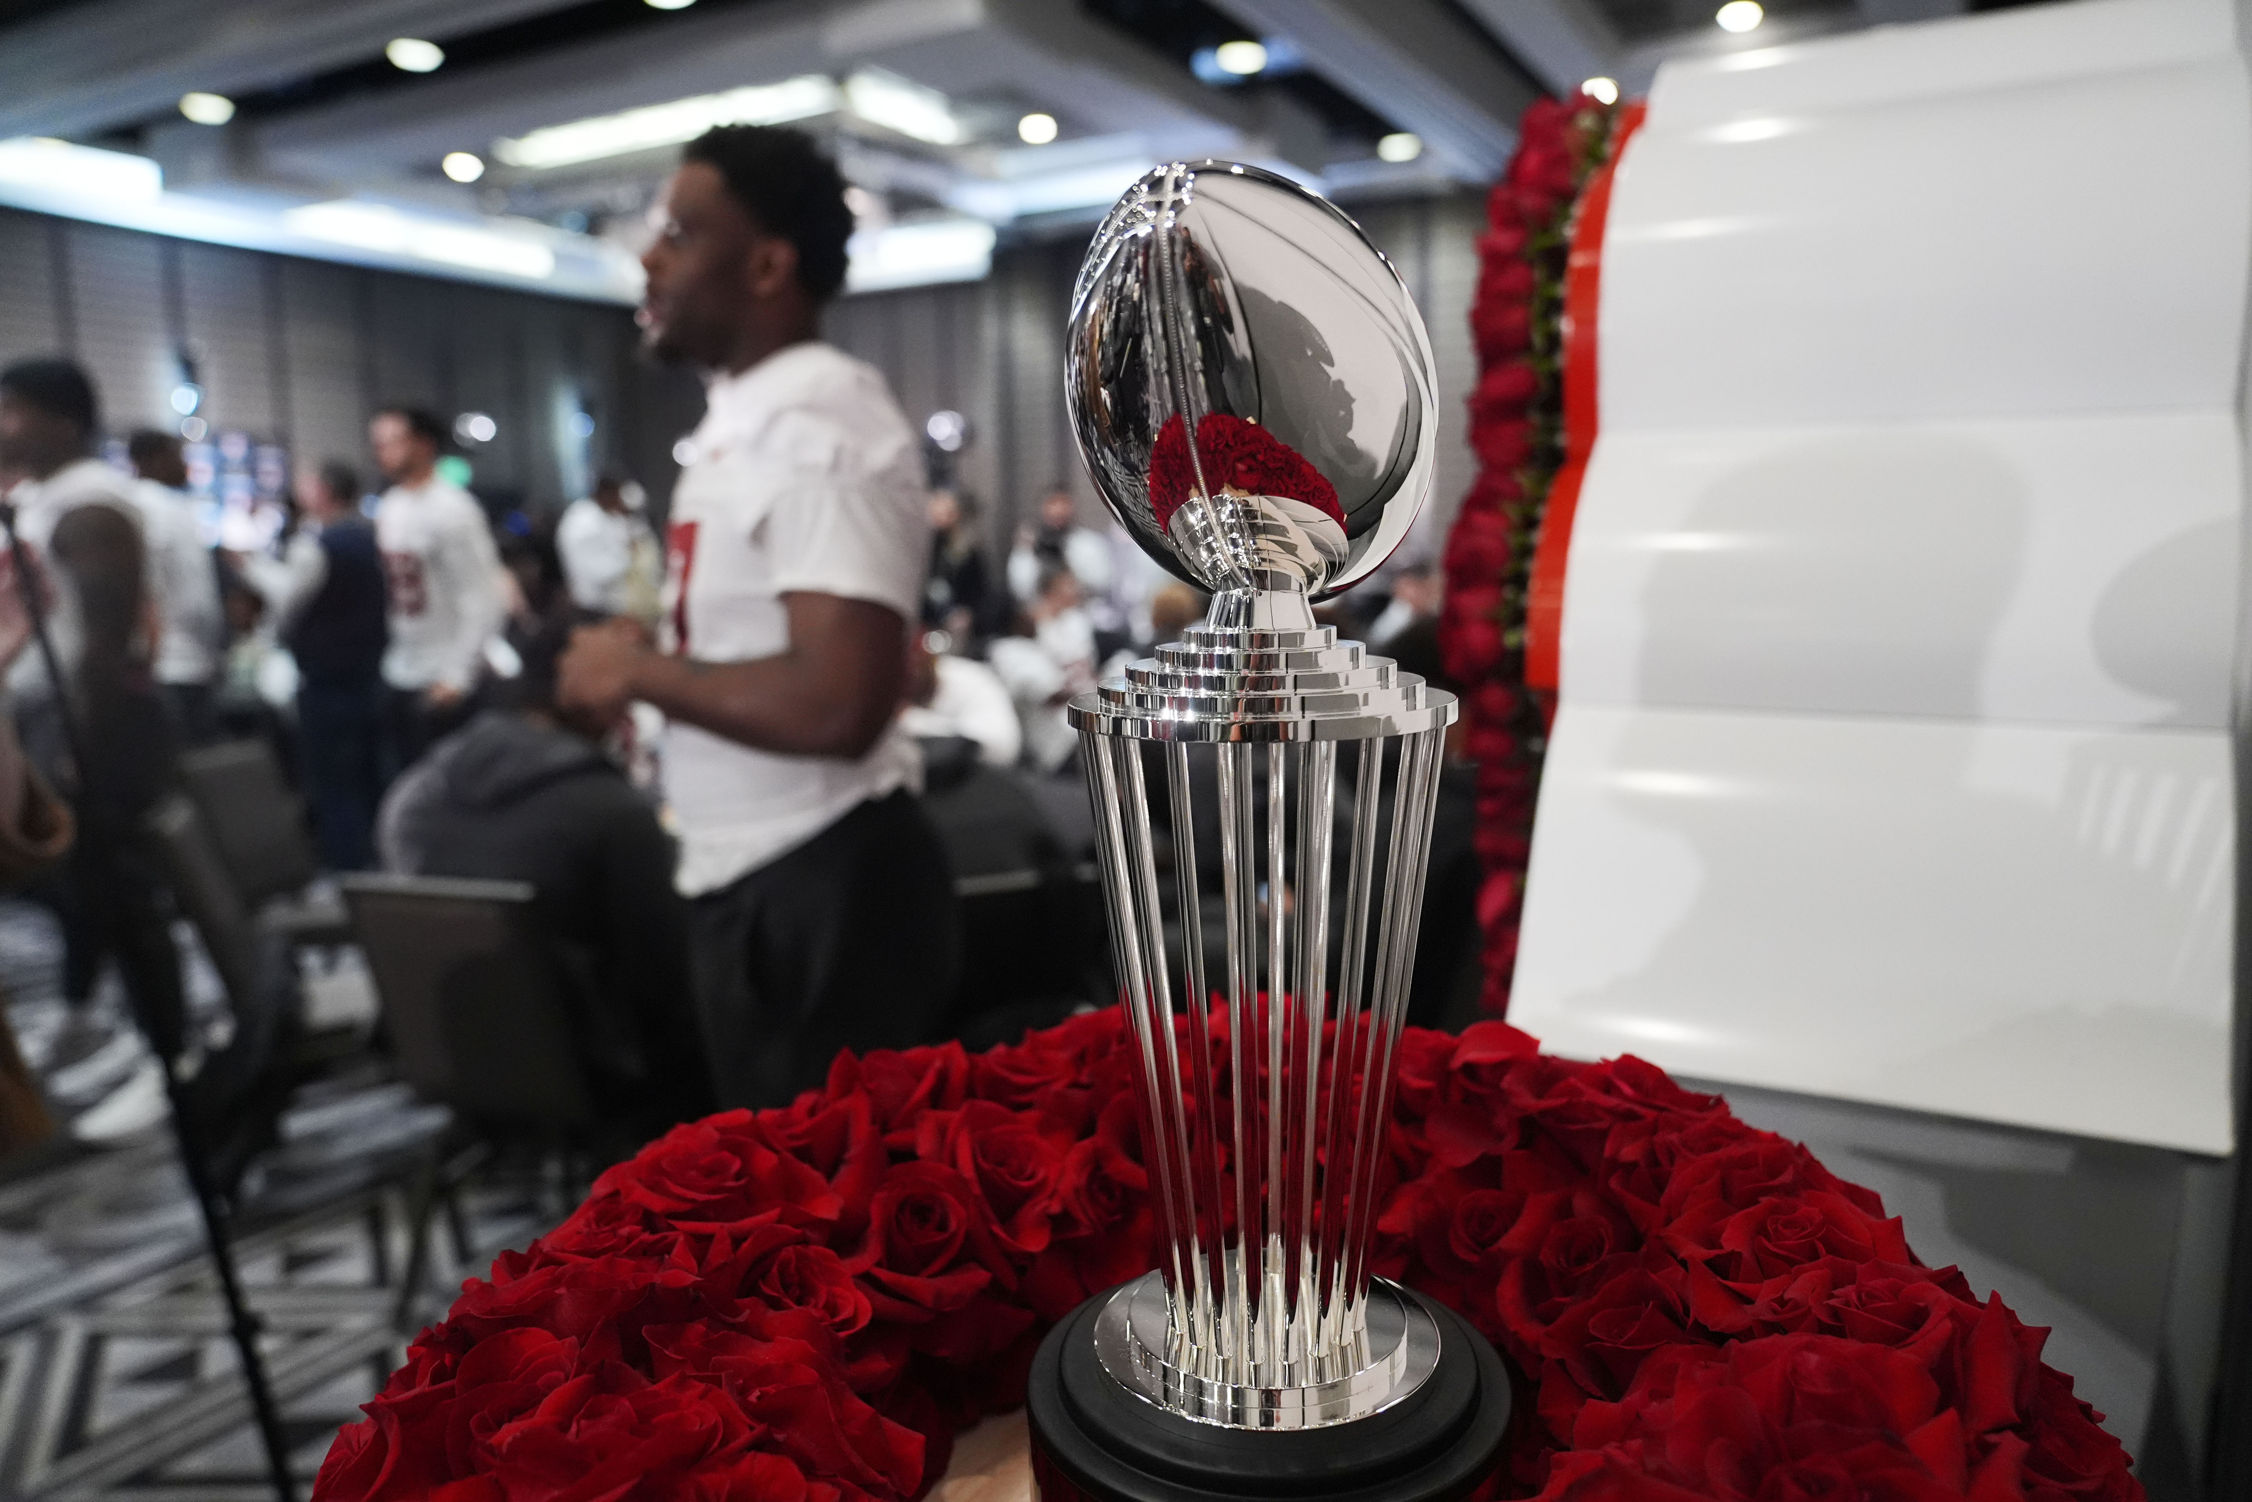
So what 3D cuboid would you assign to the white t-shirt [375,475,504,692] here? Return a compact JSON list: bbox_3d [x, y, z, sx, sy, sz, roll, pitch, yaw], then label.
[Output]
[{"bbox_3d":[-2.288,-0.557,5.000,0.480,0.720,0.320,3,9,30],"label":"white t-shirt"}]

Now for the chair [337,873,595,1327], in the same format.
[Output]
[{"bbox_3d":[-1.114,0.629,2.942,0.450,0.881,0.560,2,8,20],"label":"chair"}]

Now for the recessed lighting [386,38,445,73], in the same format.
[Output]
[{"bbox_3d":[-4.262,-4.174,9.012,0.170,0.050,0.170,-1,8,0],"label":"recessed lighting"}]

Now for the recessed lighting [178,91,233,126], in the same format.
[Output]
[{"bbox_3d":[-6.112,-4.266,9.982,0.170,0.050,0.170,-1,8,0],"label":"recessed lighting"}]

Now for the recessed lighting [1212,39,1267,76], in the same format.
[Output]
[{"bbox_3d":[0.722,-4.338,9.404,0.170,0.050,0.170,-1,8,0],"label":"recessed lighting"}]

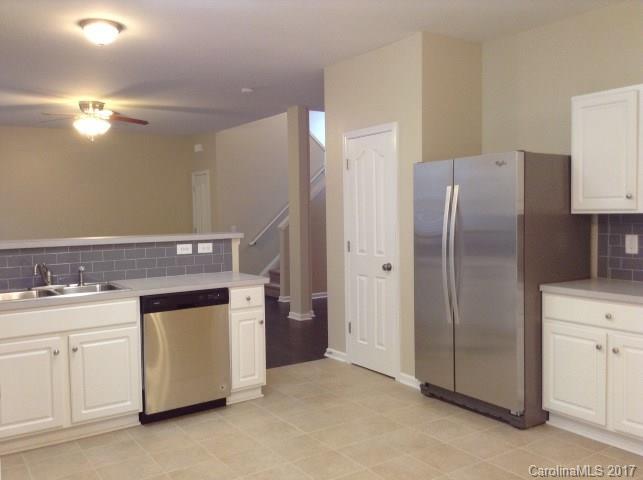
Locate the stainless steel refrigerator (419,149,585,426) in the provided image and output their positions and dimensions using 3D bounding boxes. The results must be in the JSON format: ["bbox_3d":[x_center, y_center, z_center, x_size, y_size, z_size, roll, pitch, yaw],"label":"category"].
[{"bbox_3d":[1.274,0.299,4.398,0.802,1.755,0.910,-3,4,-32],"label":"stainless steel refrigerator"}]

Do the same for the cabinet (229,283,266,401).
[{"bbox_3d":[-0.681,0.765,4.647,0.279,0.862,0.610,-3,4,-32],"label":"cabinet"}]

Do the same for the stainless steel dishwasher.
[{"bbox_3d":[-1.057,0.779,4.403,0.617,0.874,0.620,-3,4,-32],"label":"stainless steel dishwasher"}]

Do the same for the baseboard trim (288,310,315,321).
[{"bbox_3d":[-0.267,0.974,8.002,0.225,0.085,0.328,-3,4,-32],"label":"baseboard trim"}]

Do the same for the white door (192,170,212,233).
[{"bbox_3d":[-2.048,-0.129,10.558,0.060,2.080,0.740,-3,4,-32],"label":"white door"}]

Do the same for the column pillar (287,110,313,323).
[{"bbox_3d":[-0.290,-0.348,7.933,0.185,2.732,0.285,-3,4,-32],"label":"column pillar"}]

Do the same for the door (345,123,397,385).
[{"bbox_3d":[0.423,0.116,5.249,0.060,2.060,0.705,-3,4,-32],"label":"door"}]

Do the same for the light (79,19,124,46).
[{"bbox_3d":[-1.532,-1.433,4.280,0.324,0.145,0.324,-3,4,-32],"label":"light"}]

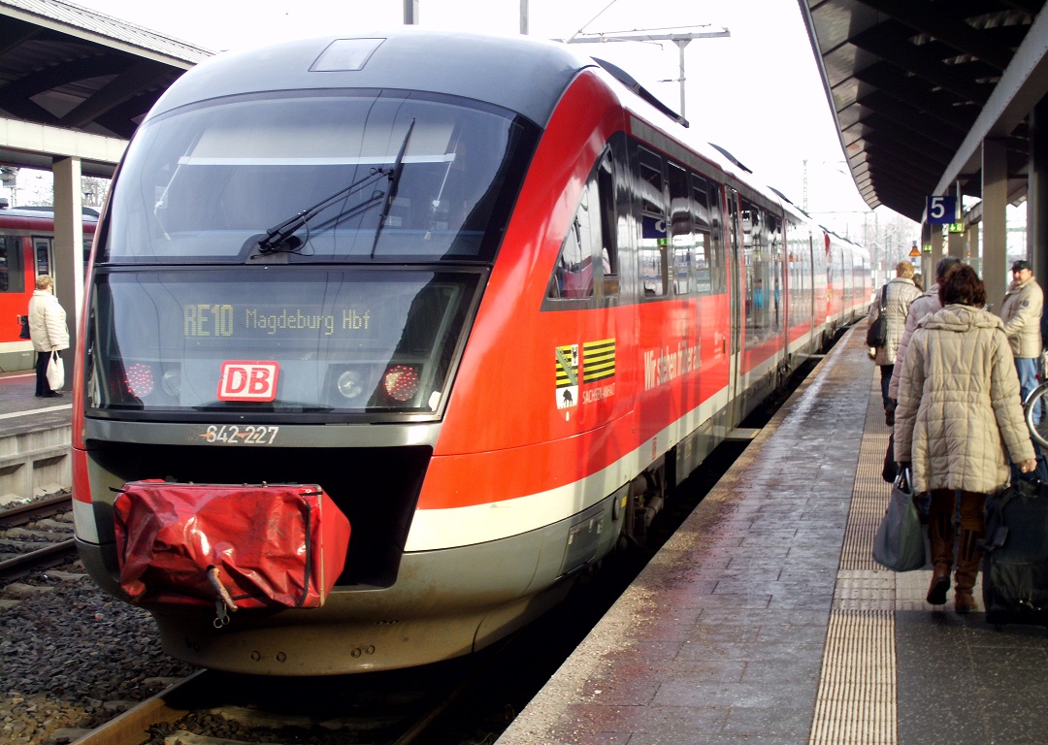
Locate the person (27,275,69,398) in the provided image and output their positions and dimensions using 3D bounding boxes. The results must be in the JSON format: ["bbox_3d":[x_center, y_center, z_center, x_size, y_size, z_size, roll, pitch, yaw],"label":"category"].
[{"bbox_3d":[-6.325,-0.481,25.400,0.500,1.633,0.550,-2,3,-28],"label":"person"}]

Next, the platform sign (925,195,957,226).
[{"bbox_3d":[7.093,-2.758,32.400,0.510,0.485,0.100,0,3,11],"label":"platform sign"}]

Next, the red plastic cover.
[{"bbox_3d":[-1.361,0.782,8.885,0.950,0.550,0.550,0,3,11],"label":"red plastic cover"}]

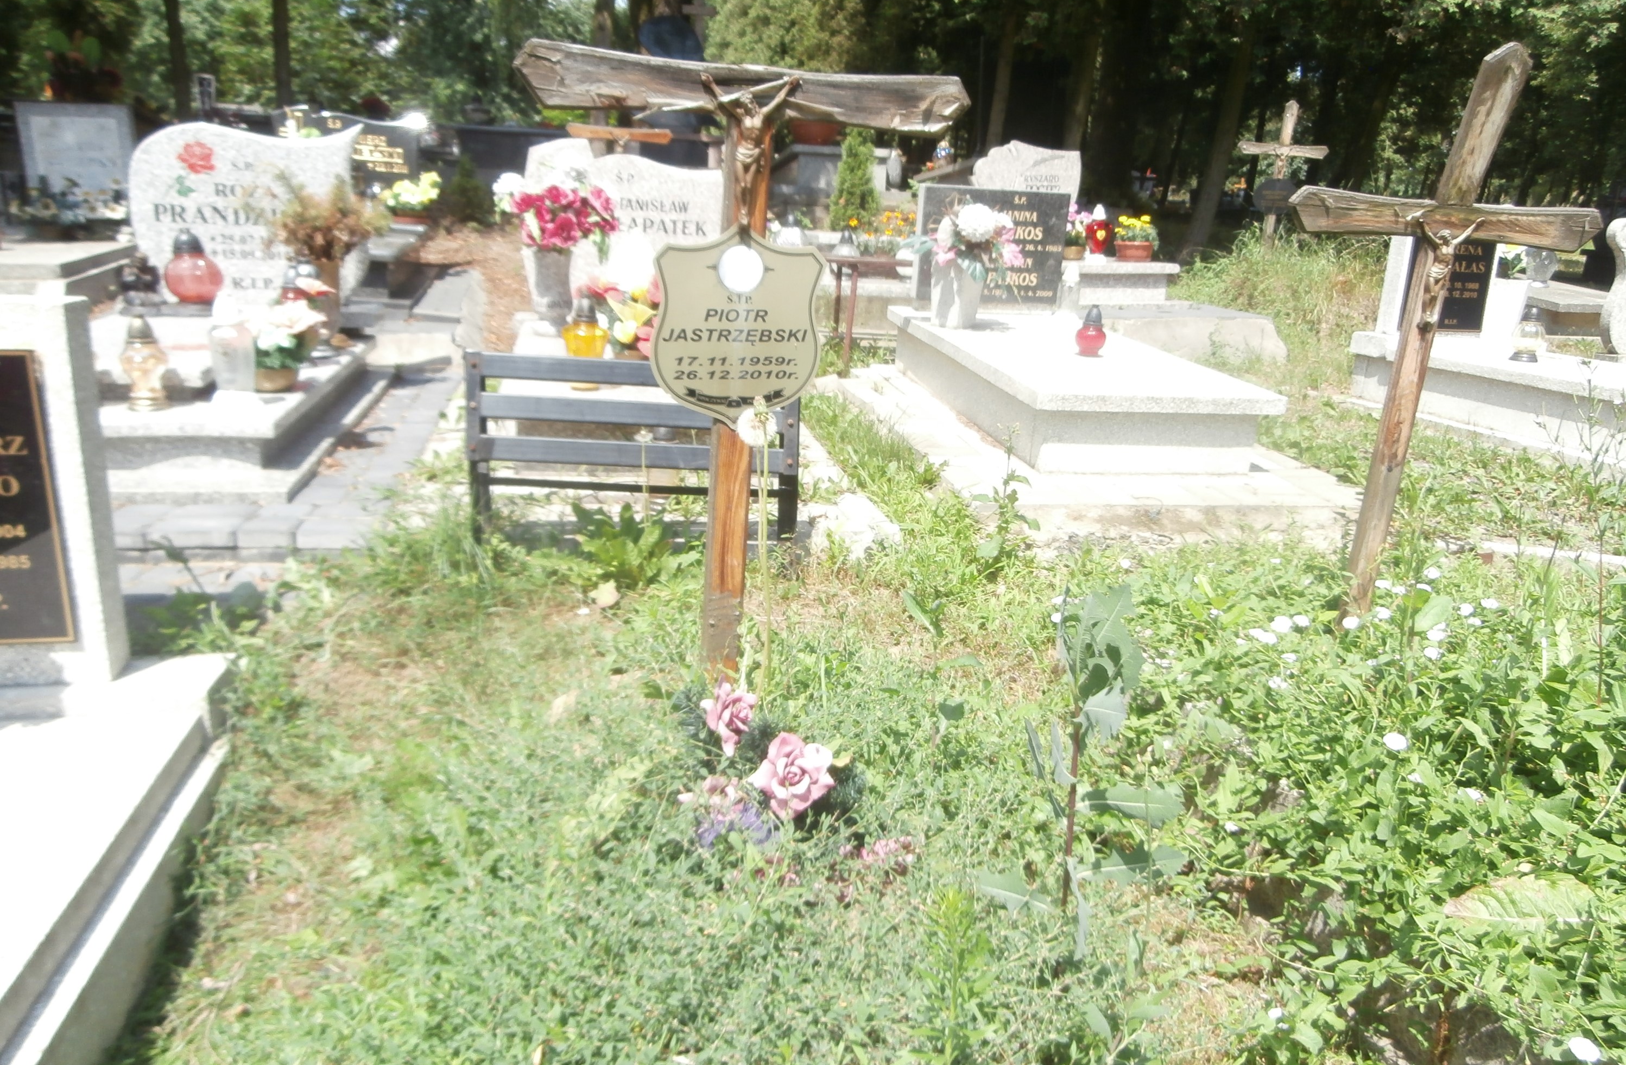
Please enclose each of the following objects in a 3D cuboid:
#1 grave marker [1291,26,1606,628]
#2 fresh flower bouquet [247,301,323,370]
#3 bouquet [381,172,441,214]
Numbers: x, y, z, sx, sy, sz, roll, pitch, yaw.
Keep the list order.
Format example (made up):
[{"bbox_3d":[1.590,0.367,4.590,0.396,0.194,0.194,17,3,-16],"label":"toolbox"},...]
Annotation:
[{"bbox_3d":[1.612,-0.460,3.035,0.875,1.570,0.090,2,19,-7],"label":"grave marker"},{"bbox_3d":[-1.514,-0.566,3.240,0.215,0.192,0.190,0,19,-11],"label":"fresh flower bouquet"},{"bbox_3d":[-2.490,-2.089,6.973,0.370,0.264,0.266,0,19,-11],"label":"bouquet"}]

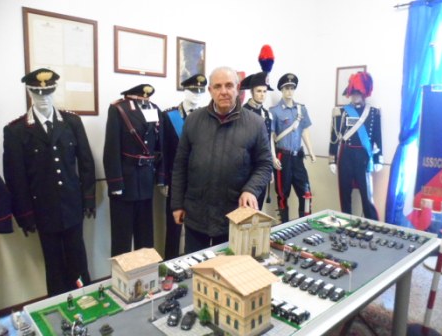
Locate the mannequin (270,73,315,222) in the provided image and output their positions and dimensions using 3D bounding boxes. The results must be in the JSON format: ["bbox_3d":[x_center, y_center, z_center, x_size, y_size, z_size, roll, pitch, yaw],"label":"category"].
[{"bbox_3d":[0.757,-0.058,3.661,0.480,1.901,0.360,-1,9,-8],"label":"mannequin"}]

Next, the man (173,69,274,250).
[{"bbox_3d":[0.006,0.251,2.156,0.620,1.741,0.440,1,9,4],"label":"man"}]

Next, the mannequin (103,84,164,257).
[{"bbox_3d":[-0.671,0.201,2.613,0.490,1.626,0.320,-6,11,-34],"label":"mannequin"}]

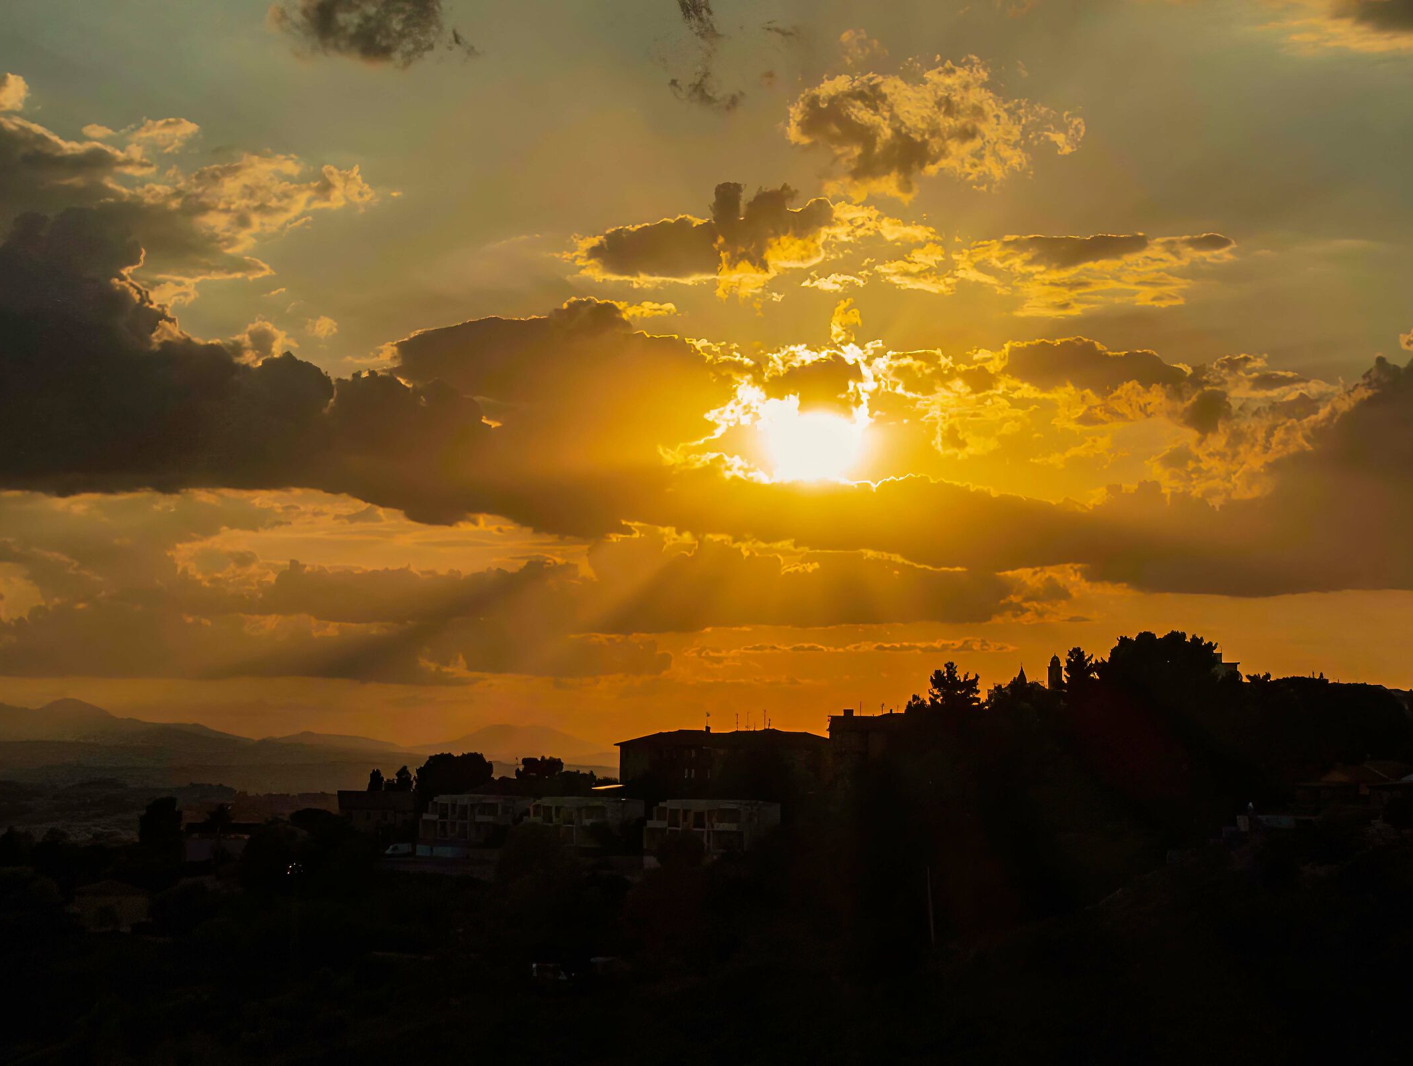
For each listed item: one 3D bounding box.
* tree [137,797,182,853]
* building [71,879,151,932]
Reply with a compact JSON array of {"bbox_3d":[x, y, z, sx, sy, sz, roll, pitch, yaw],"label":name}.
[{"bbox_3d":[-75.592,40.879,430.000,6.200,8.840,6.200,0,-4,0],"label":"tree"},{"bbox_3d":[-70.842,44.322,370.000,9.500,6.260,9.000,0,-4,-5],"label":"building"}]

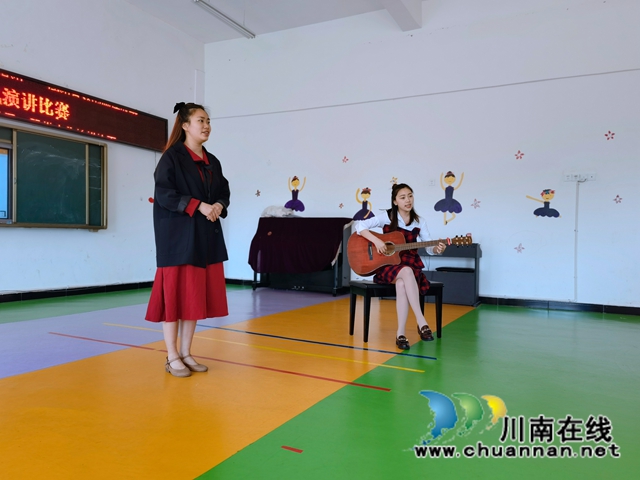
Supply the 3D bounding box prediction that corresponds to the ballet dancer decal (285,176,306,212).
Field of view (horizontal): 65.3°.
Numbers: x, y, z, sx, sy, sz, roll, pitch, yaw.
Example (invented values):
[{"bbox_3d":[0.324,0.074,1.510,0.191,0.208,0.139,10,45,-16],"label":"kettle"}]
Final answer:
[{"bbox_3d":[-0.405,-0.748,8.204,0.418,0.608,0.020,1,0,27],"label":"ballet dancer decal"}]

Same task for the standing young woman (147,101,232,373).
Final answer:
[{"bbox_3d":[-0.801,-0.012,3.082,0.370,1.631,0.460,1,0,43],"label":"standing young woman"}]

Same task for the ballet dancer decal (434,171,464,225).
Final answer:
[{"bbox_3d":[1.824,-0.589,7.043,0.421,0.769,0.020,1,0,27],"label":"ballet dancer decal"}]

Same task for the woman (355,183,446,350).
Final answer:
[{"bbox_3d":[0.672,0.170,4.126,0.656,1.323,0.599,1,0,-20],"label":"woman"}]

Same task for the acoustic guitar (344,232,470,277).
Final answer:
[{"bbox_3d":[0.732,0.073,4.060,1.020,0.390,0.120,-8,-13,1],"label":"acoustic guitar"}]

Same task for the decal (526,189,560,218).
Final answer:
[{"bbox_3d":[2.902,-0.471,6.482,0.422,0.383,0.020,1,0,27],"label":"decal"}]

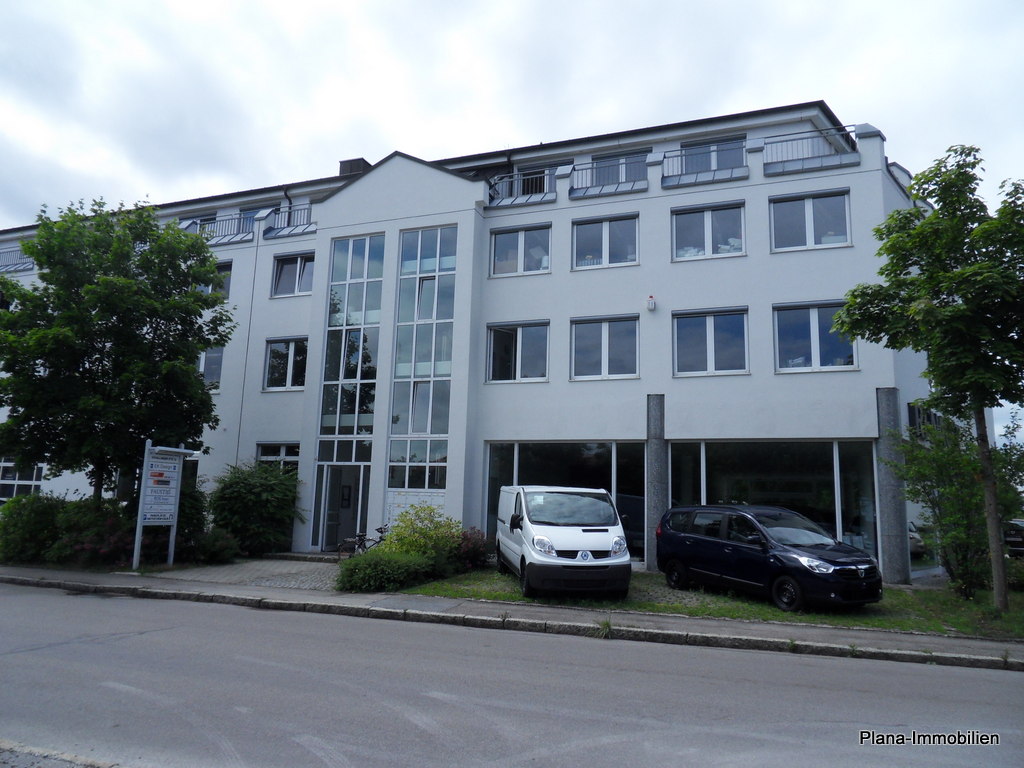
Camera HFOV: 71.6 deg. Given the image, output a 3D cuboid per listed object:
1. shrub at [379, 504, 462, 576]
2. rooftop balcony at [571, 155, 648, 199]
[{"bbox_3d":[-1.887,3.304,14.918,1.736,1.523,1.400,3,-10,-7],"label":"shrub"},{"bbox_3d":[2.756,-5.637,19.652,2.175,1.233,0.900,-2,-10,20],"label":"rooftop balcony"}]

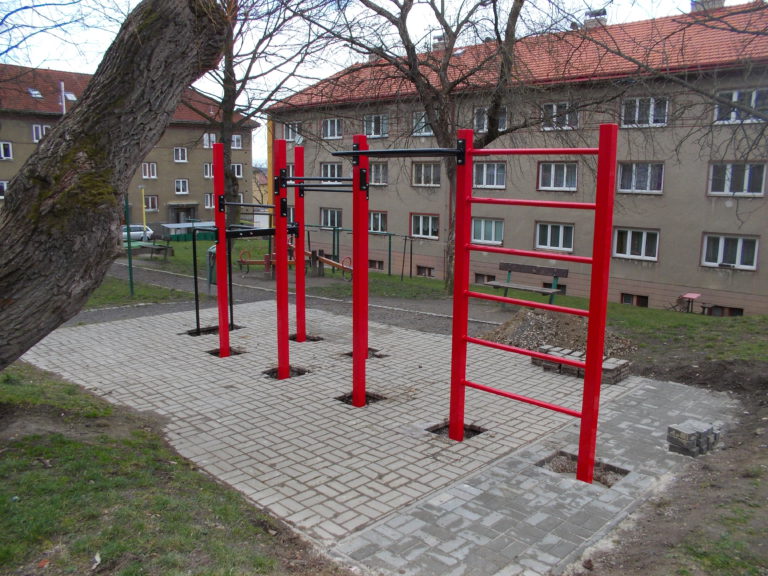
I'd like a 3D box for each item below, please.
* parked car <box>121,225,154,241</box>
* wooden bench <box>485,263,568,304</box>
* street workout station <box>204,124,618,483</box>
[{"bbox_3d":[-21.351,-4.335,52.823,4.200,1.480,1.750,-8,13,-41],"label":"parked car"},{"bbox_3d":[2.651,0.042,12.111,1.450,0.857,0.602,9,13,40],"label":"wooden bench"},{"bbox_3d":[-0.158,-0.234,6.951,5.710,2.672,1.570,10,13,42],"label":"street workout station"}]

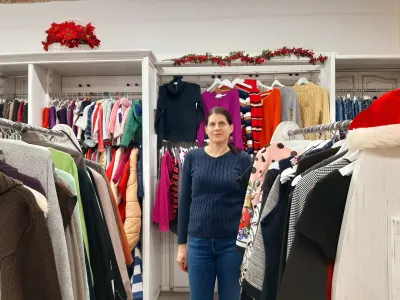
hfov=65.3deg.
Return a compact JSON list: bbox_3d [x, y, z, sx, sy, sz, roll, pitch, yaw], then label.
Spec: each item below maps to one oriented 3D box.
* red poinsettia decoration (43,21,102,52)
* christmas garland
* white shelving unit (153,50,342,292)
[{"bbox_3d":[-1.158,-0.994,2.815,0.490,0.316,0.296,0,0,5],"label":"red poinsettia decoration"},{"bbox_3d":[0.403,-0.811,2.693,1.326,0.148,0.122,0,0,5],"label":"christmas garland"},{"bbox_3d":[0.352,0.311,2.836,1.510,2.244,0.510,0,0,5],"label":"white shelving unit"}]

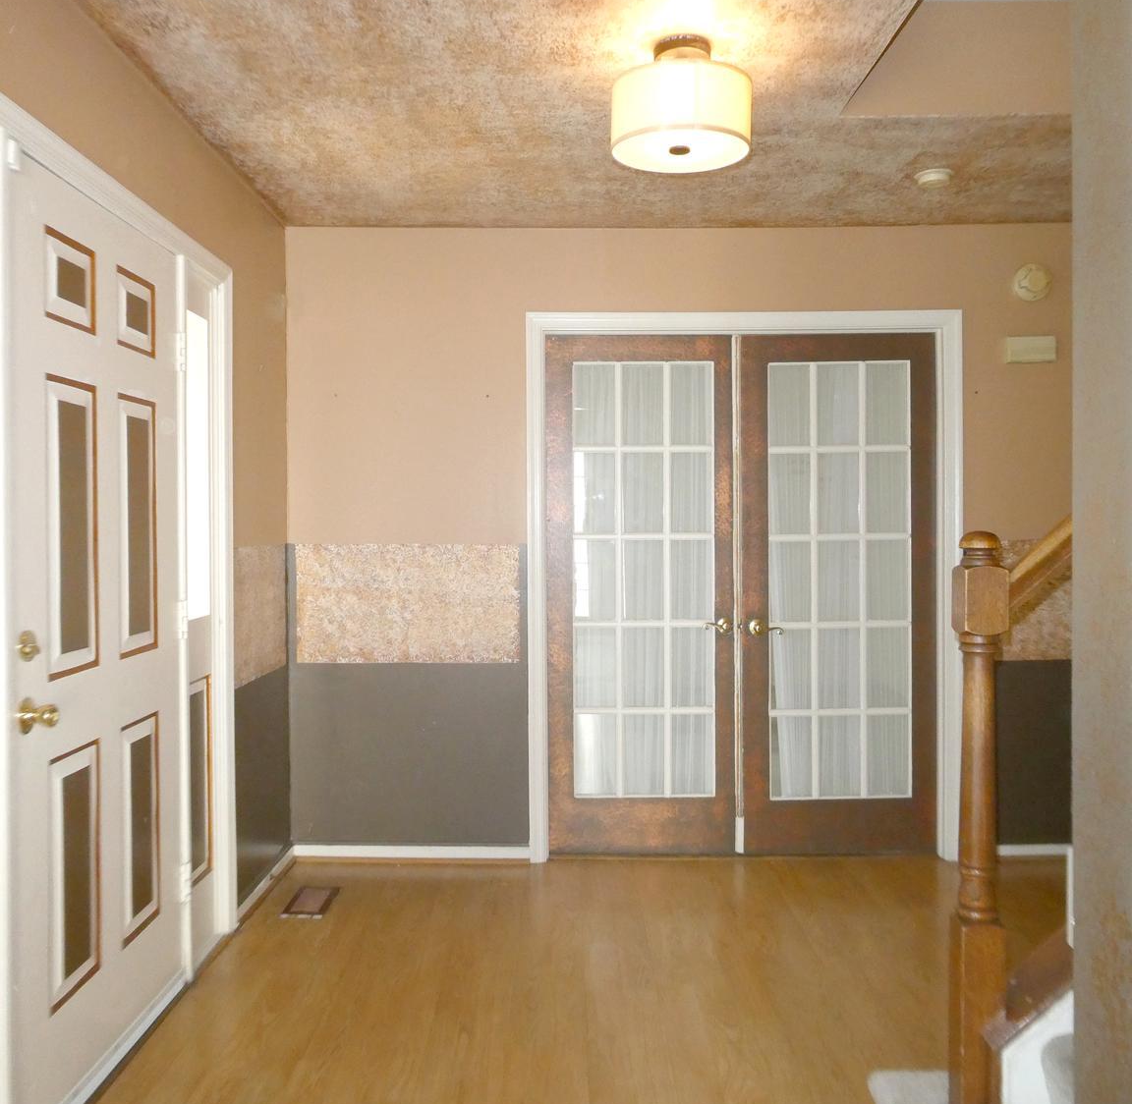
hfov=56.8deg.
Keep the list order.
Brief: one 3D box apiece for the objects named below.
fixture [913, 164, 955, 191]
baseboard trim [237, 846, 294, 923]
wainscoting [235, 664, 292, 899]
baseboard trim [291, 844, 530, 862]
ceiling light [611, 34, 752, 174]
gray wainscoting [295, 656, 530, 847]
[{"bbox_3d":[1.223,-1.233,3.479,0.130,0.038,0.130,0,1,0],"label":"fixture"},{"bbox_3d":[-1.062,1.188,3.761,0.018,0.061,0.660,0,1,0],"label":"baseboard trim"},{"bbox_3d":[-1.073,0.799,3.753,0.020,0.717,0.660,0,1,0],"label":"wainscoting"},{"bbox_3d":[-0.606,1.177,4.080,0.928,0.065,0.018,0,1,0],"label":"baseboard trim"},{"bbox_3d":[0.284,-1.104,2.560,0.340,0.250,0.340,0,1,0],"label":"ceiling light"},{"bbox_3d":[-0.607,0.788,4.081,0.928,0.717,0.020,0,1,0],"label":"gray wainscoting"}]

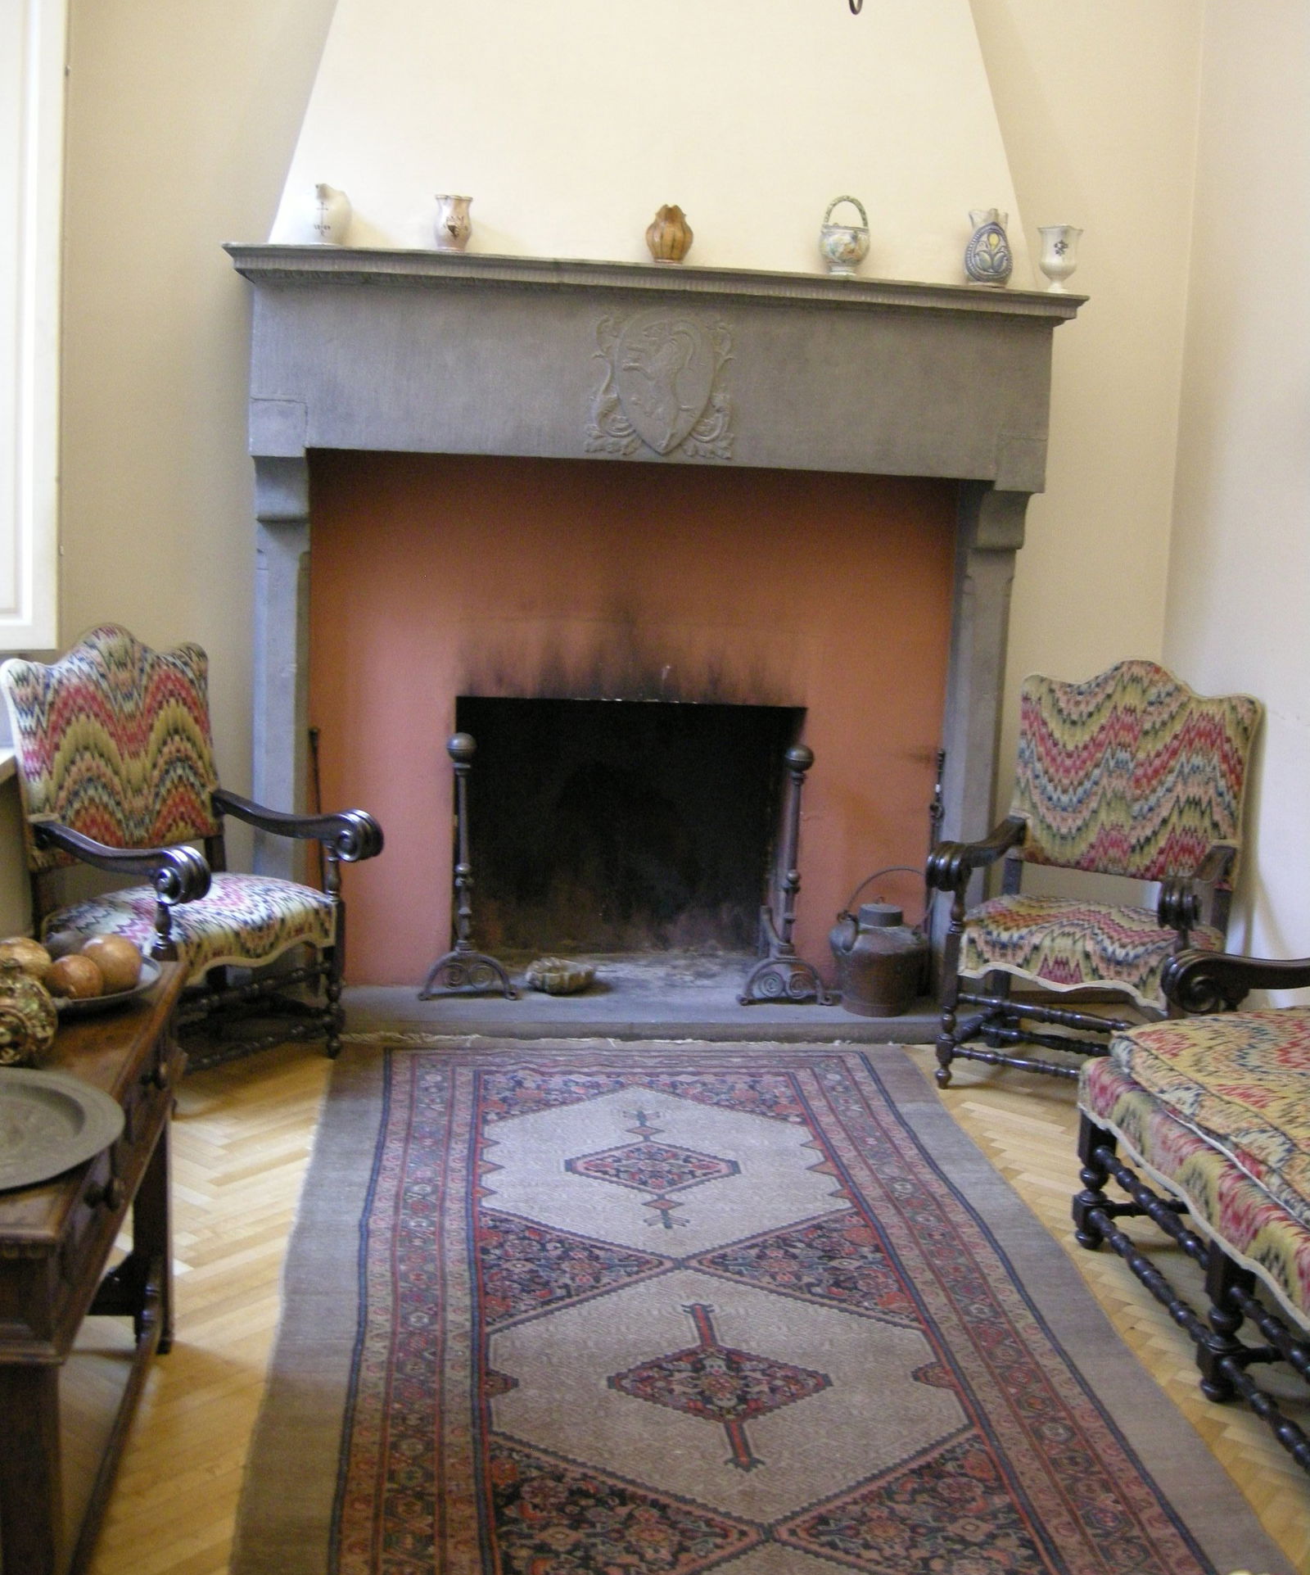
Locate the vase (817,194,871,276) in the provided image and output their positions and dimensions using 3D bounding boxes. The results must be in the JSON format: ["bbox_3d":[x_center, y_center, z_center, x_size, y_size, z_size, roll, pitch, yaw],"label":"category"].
[{"bbox_3d":[0.511,-1.482,4.891,0.136,0.220,0.129,1,10,-7],"label":"vase"}]

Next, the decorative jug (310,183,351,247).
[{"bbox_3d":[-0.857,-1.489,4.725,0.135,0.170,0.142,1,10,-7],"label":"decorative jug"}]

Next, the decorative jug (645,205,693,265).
[{"bbox_3d":[0.038,-1.470,4.834,0.131,0.158,0.131,1,10,-7],"label":"decorative jug"}]

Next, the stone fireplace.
[{"bbox_3d":[-0.043,-0.369,5.222,2.290,2.114,0.560,1,10,-7],"label":"stone fireplace"}]

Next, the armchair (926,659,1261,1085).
[{"bbox_3d":[1.178,0.258,4.944,0.680,1.175,0.660,8,11,29],"label":"armchair"}]

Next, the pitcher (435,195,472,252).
[{"bbox_3d":[-0.528,-1.479,4.764,0.100,0.152,0.100,1,10,-7],"label":"pitcher"}]

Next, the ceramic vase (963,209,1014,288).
[{"bbox_3d":[0.908,-1.468,4.944,0.134,0.217,0.140,1,10,-7],"label":"ceramic vase"}]

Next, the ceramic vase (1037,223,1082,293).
[{"bbox_3d":[1.110,-1.446,4.975,0.123,0.191,0.123,1,10,-7],"label":"ceramic vase"}]

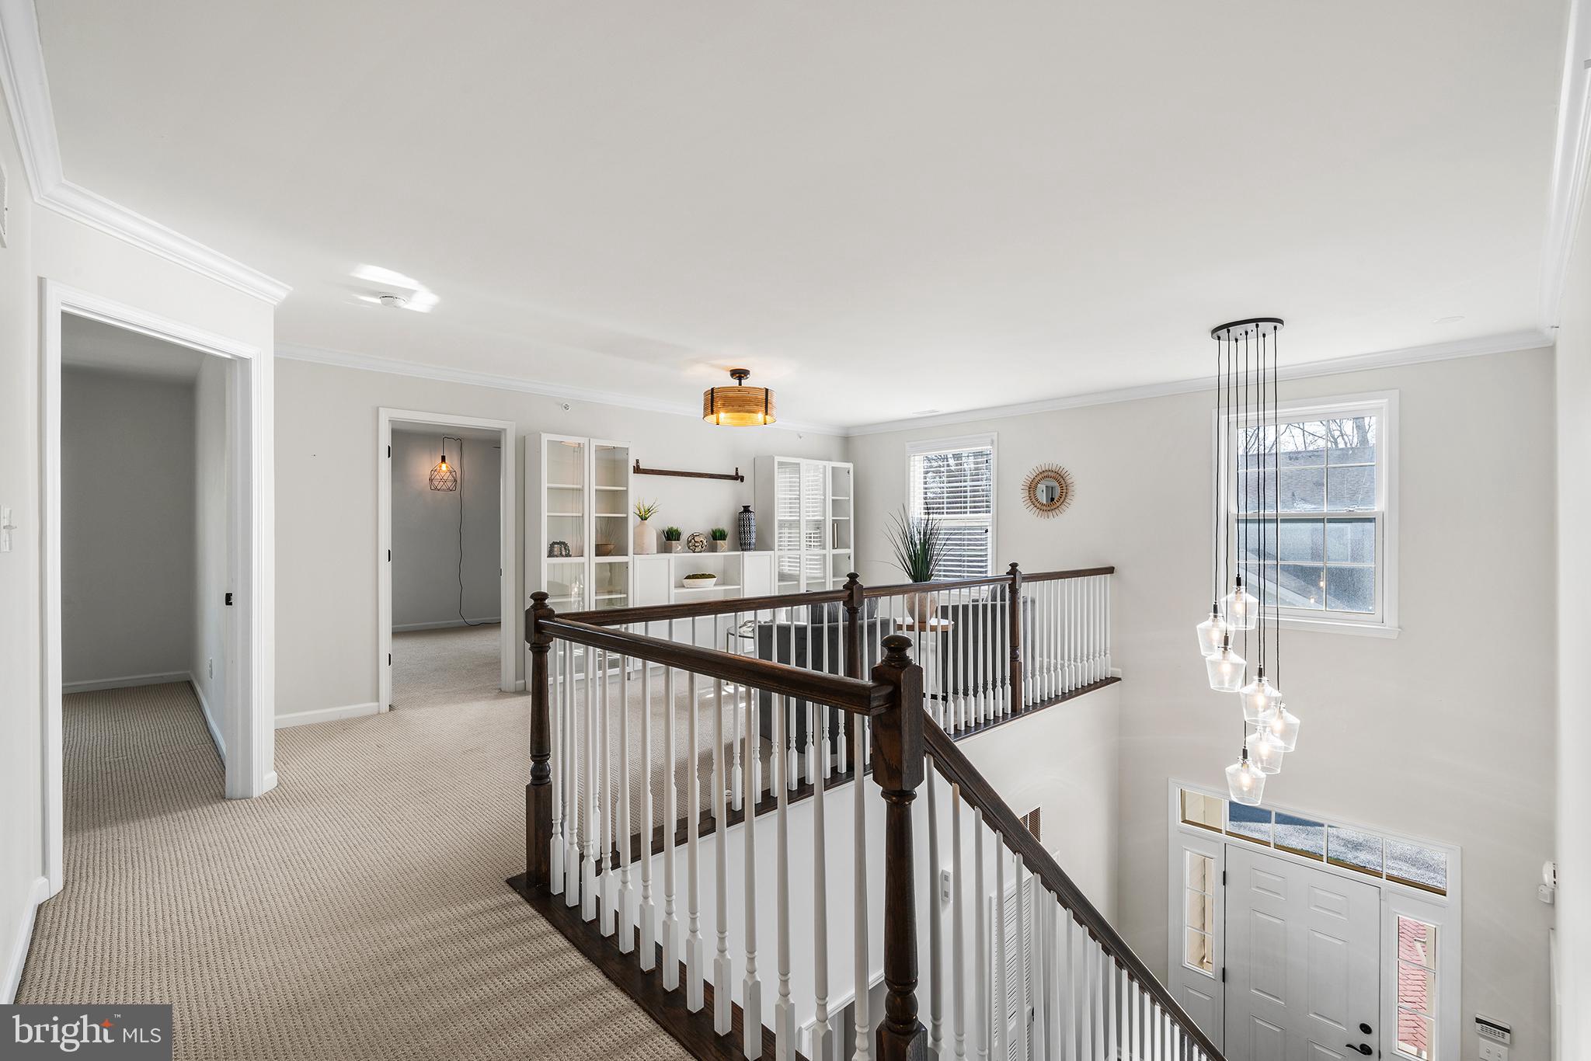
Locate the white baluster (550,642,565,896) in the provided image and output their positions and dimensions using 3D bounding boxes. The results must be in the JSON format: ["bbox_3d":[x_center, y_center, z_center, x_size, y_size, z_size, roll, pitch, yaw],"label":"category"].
[{"bbox_3d":[-0.826,0.818,2.311,0.032,0.880,0.032,0,0,-44],"label":"white baluster"}]

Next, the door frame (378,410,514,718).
[{"bbox_3d":[-2.572,0.209,4.942,0.920,2.110,0.140,0,0,-43],"label":"door frame"}]

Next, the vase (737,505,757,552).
[{"bbox_3d":[-0.482,-0.016,6.593,0.173,0.461,0.173,0,0,0],"label":"vase"}]

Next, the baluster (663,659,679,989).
[{"bbox_3d":[-0.346,0.829,1.851,0.033,0.890,0.033,0,0,45],"label":"baluster"}]

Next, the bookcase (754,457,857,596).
[{"bbox_3d":[0.118,0.255,7.250,1.200,2.020,0.300,0,0,-43],"label":"bookcase"}]

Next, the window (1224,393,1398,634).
[{"bbox_3d":[3.680,-0.117,4.815,1.050,1.650,0.110,0,0,44],"label":"window"}]

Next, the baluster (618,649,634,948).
[{"bbox_3d":[-0.501,0.818,1.991,0.032,0.880,0.032,0,0,-44],"label":"baluster"}]

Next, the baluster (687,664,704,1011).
[{"bbox_3d":[-0.261,0.802,1.735,0.033,0.885,0.033,0,0,-45],"label":"baluster"}]

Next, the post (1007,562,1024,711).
[{"bbox_3d":[1.557,0.749,4.704,0.083,1.051,0.083,0,0,-42],"label":"post"}]

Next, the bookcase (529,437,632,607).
[{"bbox_3d":[-1.749,0.257,5.440,0.800,2.015,0.300,0,0,-43],"label":"bookcase"}]

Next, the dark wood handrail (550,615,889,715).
[{"bbox_3d":[-0.363,0.347,1.866,1.508,0.060,0.062,0,0,45],"label":"dark wood handrail"}]

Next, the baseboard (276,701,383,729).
[{"bbox_3d":[-3.097,1.218,4.351,0.620,0.085,0.015,0,0,-43],"label":"baseboard"}]

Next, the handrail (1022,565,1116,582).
[{"bbox_3d":[2.139,0.340,5.171,1.580,0.062,0.062,0,0,-42],"label":"handrail"}]

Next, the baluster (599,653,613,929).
[{"bbox_3d":[-0.584,0.802,2.050,0.033,0.885,0.033,0,0,-45],"label":"baluster"}]

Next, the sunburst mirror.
[{"bbox_3d":[2.325,-0.365,6.126,0.515,0.515,0.035,0,0,45],"label":"sunburst mirror"}]

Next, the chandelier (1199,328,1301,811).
[{"bbox_3d":[2.651,0.190,3.879,0.452,2.754,0.452,0,0,45],"label":"chandelier"}]

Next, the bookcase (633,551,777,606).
[{"bbox_3d":[-0.887,0.742,6.222,1.588,1.065,0.301,0,0,-42],"label":"bookcase"}]

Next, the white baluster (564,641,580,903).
[{"bbox_3d":[-0.761,0.829,2.264,0.033,0.890,0.033,0,0,45],"label":"white baluster"}]

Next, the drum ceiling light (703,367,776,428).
[{"bbox_3d":[-0.406,-0.984,4.840,0.530,0.361,0.530,0,0,0],"label":"drum ceiling light"}]

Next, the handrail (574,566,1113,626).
[{"bbox_3d":[0.939,0.338,4.037,4.900,0.060,0.062,0,0,-42],"label":"handrail"}]

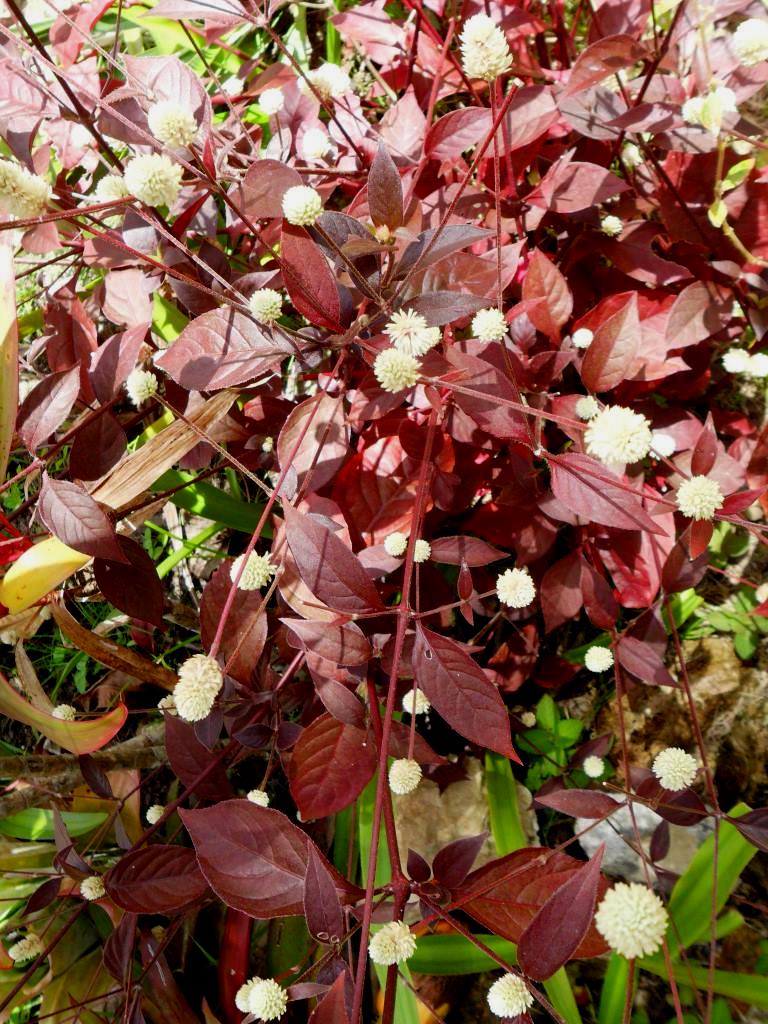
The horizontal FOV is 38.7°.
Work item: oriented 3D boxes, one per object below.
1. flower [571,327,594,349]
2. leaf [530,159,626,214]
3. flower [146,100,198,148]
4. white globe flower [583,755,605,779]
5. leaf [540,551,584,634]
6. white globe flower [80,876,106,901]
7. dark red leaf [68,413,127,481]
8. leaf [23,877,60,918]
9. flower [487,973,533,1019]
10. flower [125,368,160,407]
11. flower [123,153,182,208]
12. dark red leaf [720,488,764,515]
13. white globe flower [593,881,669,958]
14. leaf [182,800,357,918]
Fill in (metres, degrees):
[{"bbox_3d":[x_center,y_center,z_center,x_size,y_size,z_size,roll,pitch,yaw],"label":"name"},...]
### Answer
[{"bbox_3d":[0.120,-0.105,0.660,0.013,0.013,0.013,0,43,0],"label":"flower"},{"bbox_3d":[0.107,-0.177,0.600,0.053,0.008,0.030,-1,56,0],"label":"leaf"},{"bbox_3d":[-0.097,-0.177,0.500,0.022,0.021,0.022,0,43,0],"label":"flower"},{"bbox_3d":[0.105,0.128,0.550,0.011,0.011,0.011,0,47,0],"label":"white globe flower"},{"bbox_3d":[0.108,0.048,0.655,0.025,0.012,0.055,21,79,20],"label":"leaf"},{"bbox_3d":[-0.138,0.179,0.520,0.012,0.012,0.012,0,47,0],"label":"white globe flower"},{"bbox_3d":[-0.157,-0.036,0.600,0.031,0.044,0.010,24,18,4],"label":"dark red leaf"},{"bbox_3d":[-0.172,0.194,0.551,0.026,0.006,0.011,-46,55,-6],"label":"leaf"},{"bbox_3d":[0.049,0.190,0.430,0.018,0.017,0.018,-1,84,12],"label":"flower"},{"bbox_3d":[-0.124,-0.064,0.560,0.017,0.018,0.017,-14,42,3],"label":"flower"},{"bbox_3d":[-0.089,-0.127,0.420,0.022,0.021,0.022,-3,60,5],"label":"flower"},{"bbox_3d":[0.151,-0.004,0.460,0.021,0.003,0.008,-24,60,-15],"label":"dark red leaf"},{"bbox_3d":[0.075,0.123,0.330,0.022,0.022,0.022,0,42,0],"label":"white globe flower"},{"bbox_3d":[-0.044,0.134,0.420,0.077,0.012,0.040,29,65,11],"label":"leaf"}]

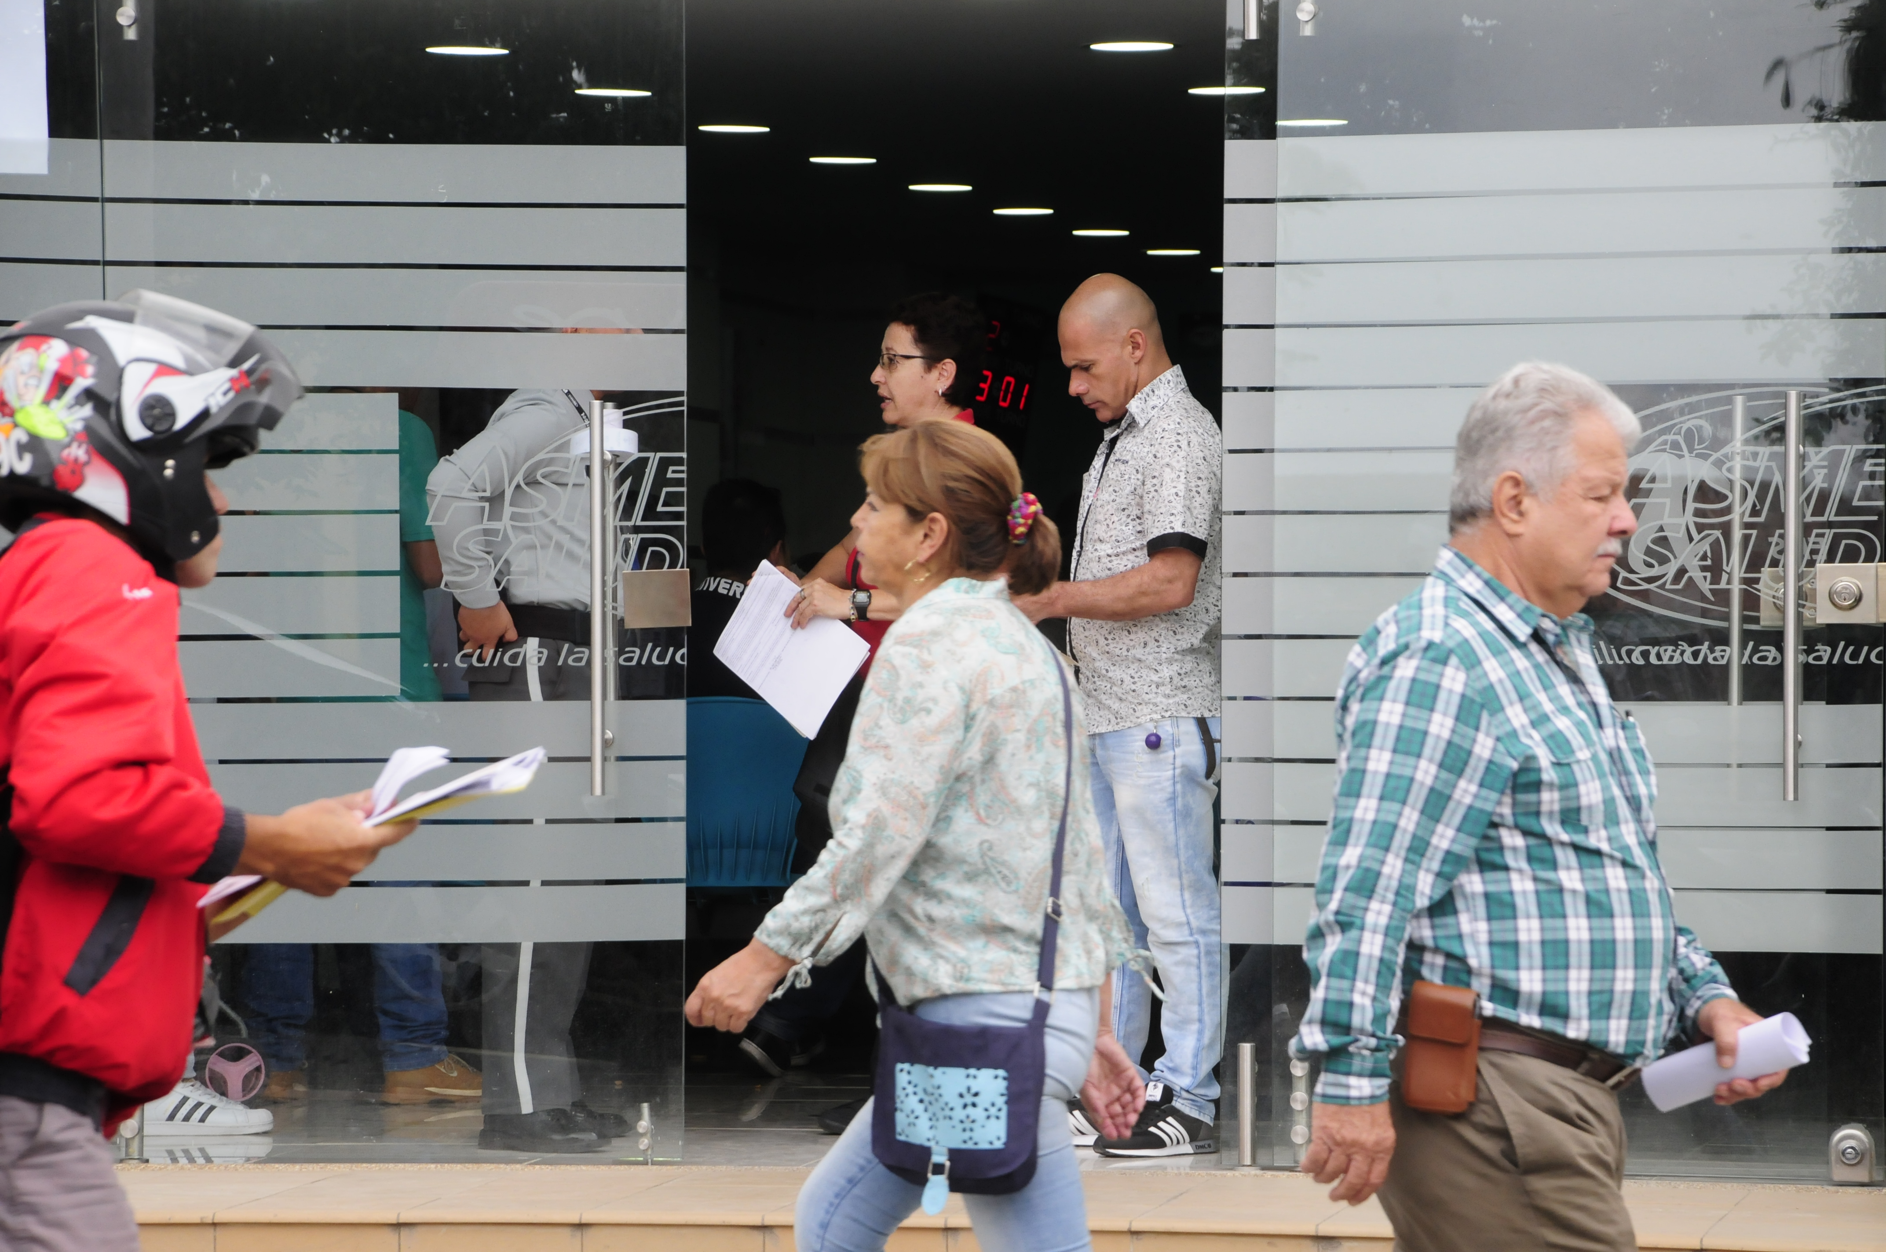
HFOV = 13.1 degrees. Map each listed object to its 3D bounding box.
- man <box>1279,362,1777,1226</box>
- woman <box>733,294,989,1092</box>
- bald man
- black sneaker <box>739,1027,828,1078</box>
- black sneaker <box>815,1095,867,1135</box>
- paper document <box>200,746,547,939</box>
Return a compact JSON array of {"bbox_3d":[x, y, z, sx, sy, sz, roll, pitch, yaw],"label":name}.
[{"bbox_3d":[0.646,0.551,9.000,0.520,1.690,0.600,0,0,18],"label":"man"},{"bbox_3d":[-0.123,0.172,16.150,0.420,1.640,0.460,0,0,-16],"label":"woman"},{"bbox_3d":[0.348,0.168,15.600,0.400,1.670,0.500,0,0,-20],"label":"bald man"},{"bbox_3d":[-0.361,0.929,17.900,0.110,0.115,0.260,27,0,-20],"label":"black sneaker"},{"bbox_3d":[-0.138,0.952,16.150,0.260,0.100,0.100,0,0,-6],"label":"black sneaker"},{"bbox_3d":[-0.558,0.186,7.900,0.360,0.075,0.230,-25,0,0],"label":"paper document"}]

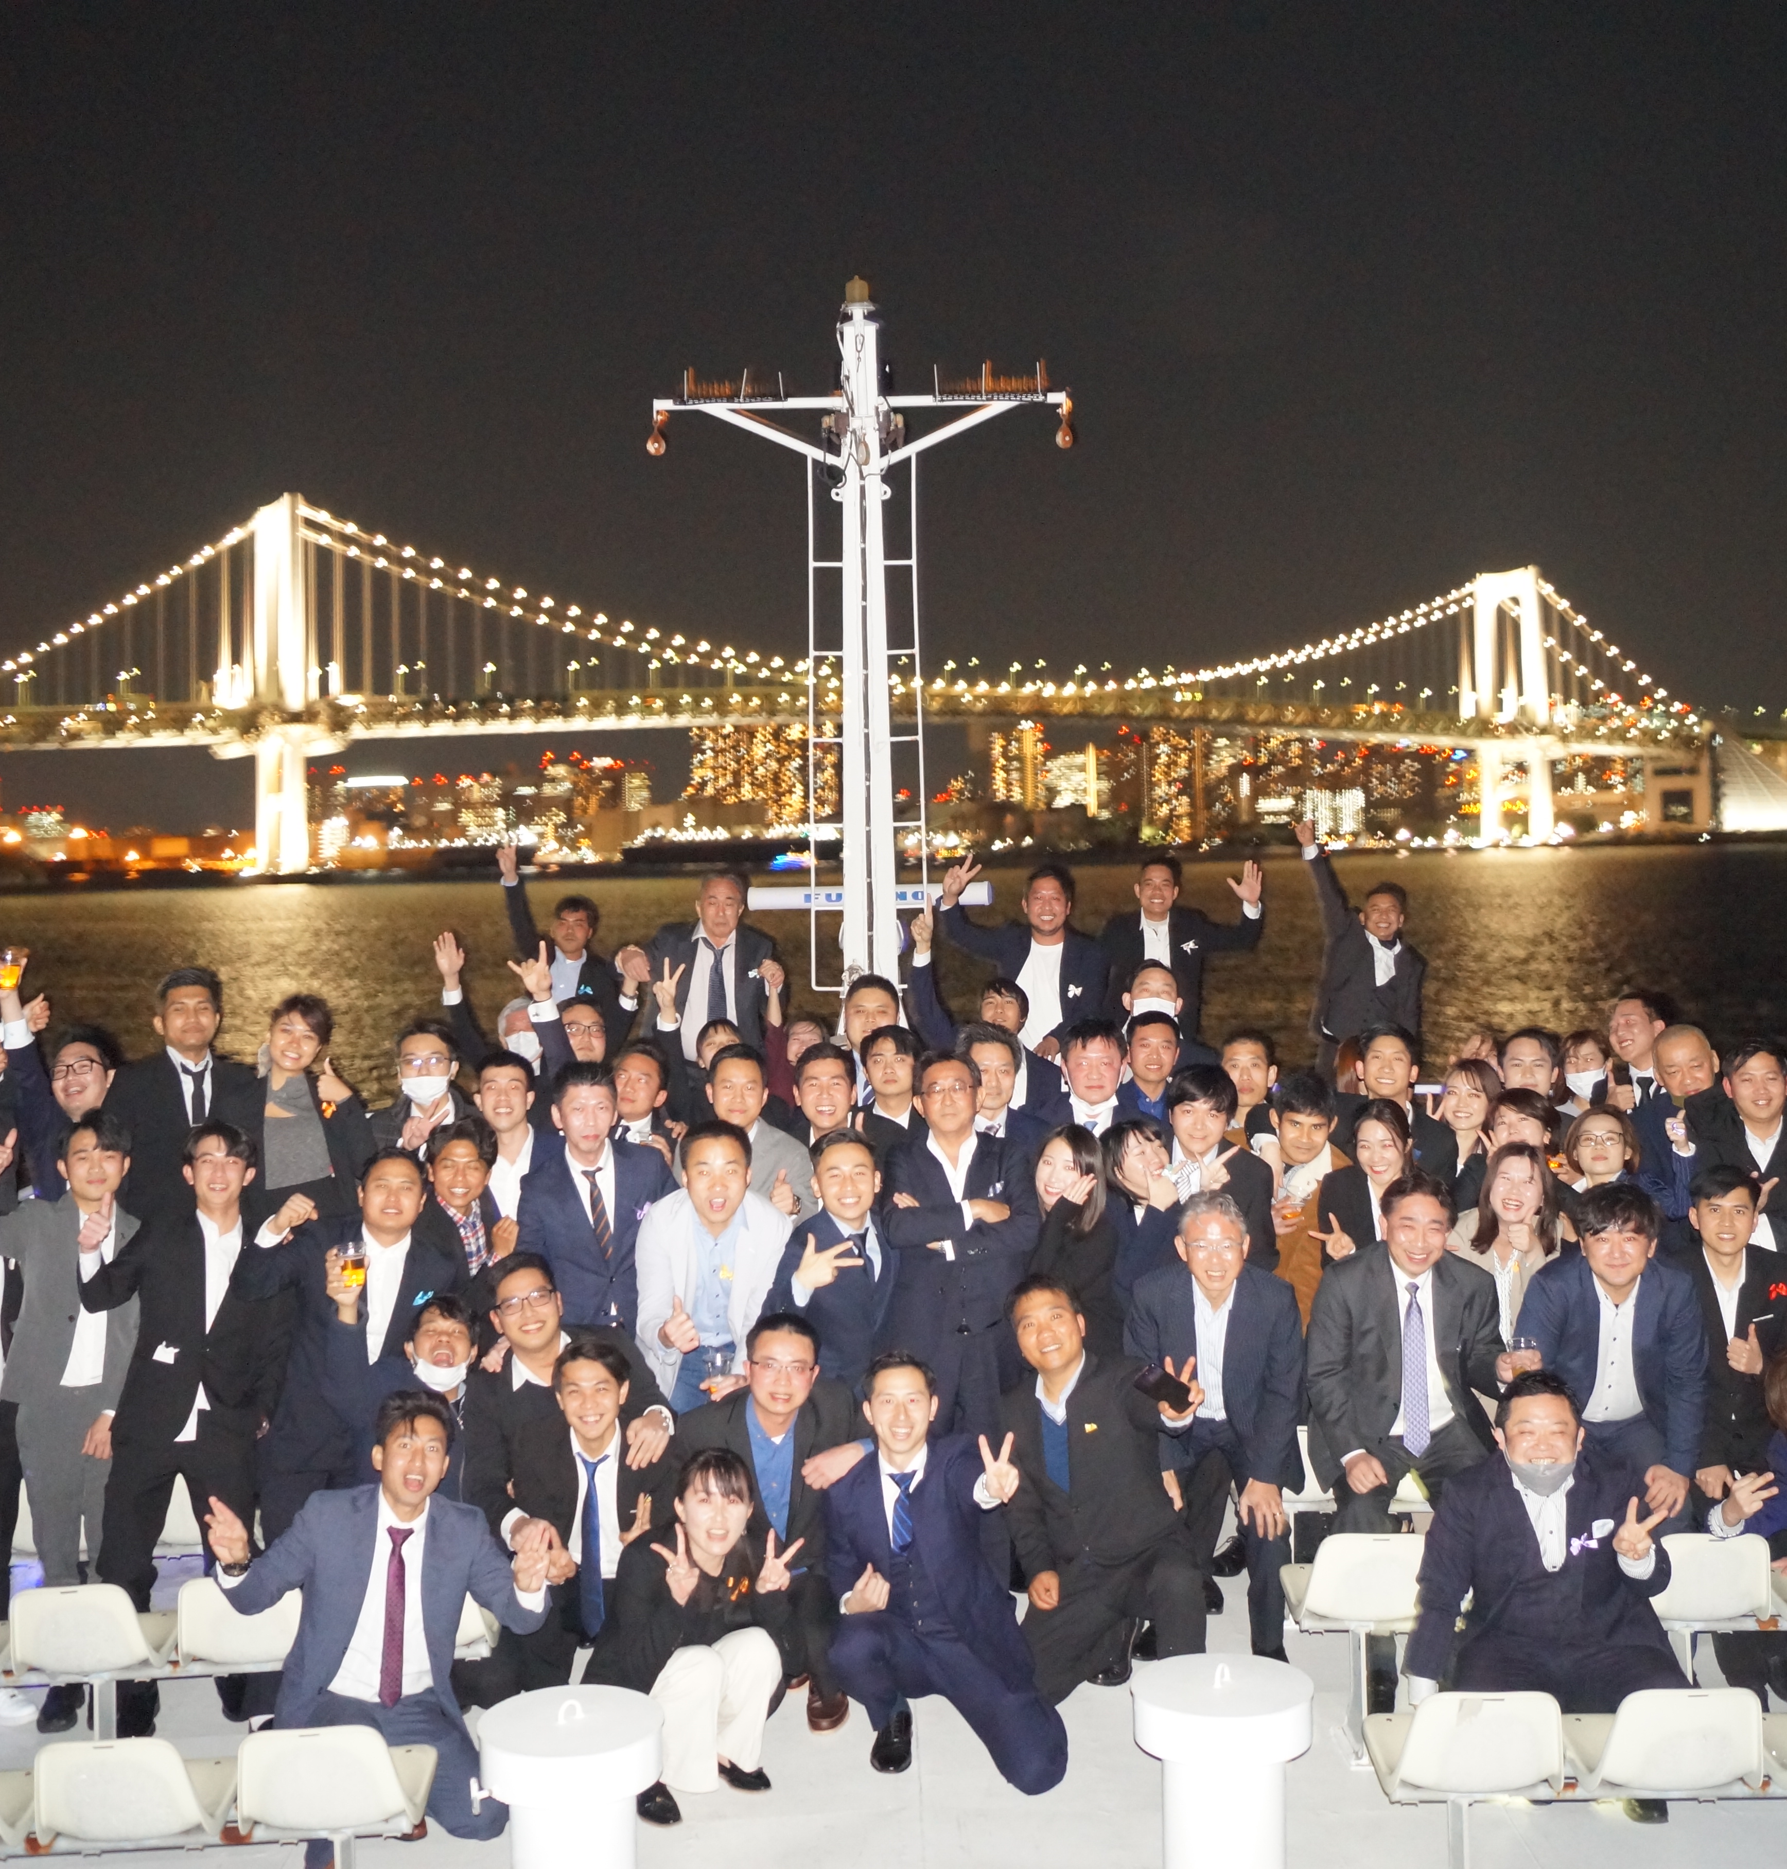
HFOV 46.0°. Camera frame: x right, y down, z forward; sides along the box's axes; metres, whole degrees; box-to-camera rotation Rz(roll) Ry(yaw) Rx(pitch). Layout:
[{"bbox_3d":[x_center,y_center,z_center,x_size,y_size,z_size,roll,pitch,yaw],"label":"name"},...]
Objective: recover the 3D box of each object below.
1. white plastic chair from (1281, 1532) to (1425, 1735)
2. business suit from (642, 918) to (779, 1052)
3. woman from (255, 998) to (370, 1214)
[{"bbox_3d":[1.266,1.882,5.630,0.420,0.650,0.450,-1,2,-2],"label":"white plastic chair"},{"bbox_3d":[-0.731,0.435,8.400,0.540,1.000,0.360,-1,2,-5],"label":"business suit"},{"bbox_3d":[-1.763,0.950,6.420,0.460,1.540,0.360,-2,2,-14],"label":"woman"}]

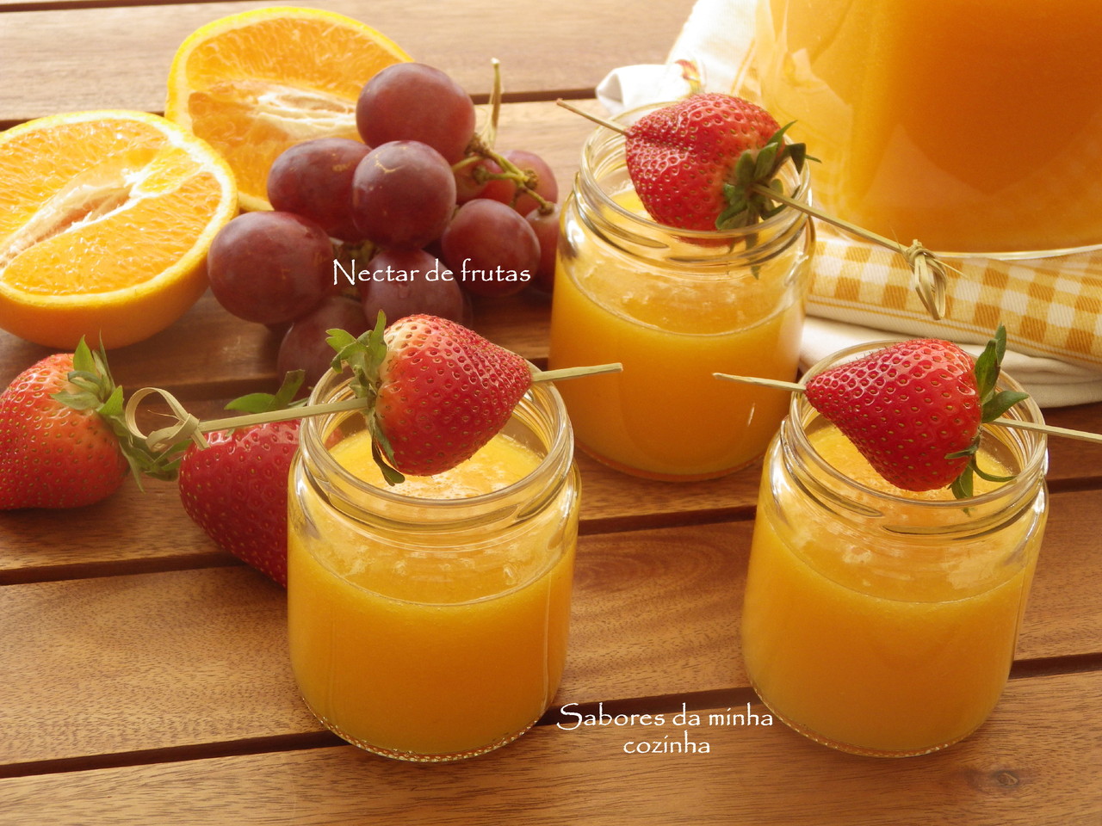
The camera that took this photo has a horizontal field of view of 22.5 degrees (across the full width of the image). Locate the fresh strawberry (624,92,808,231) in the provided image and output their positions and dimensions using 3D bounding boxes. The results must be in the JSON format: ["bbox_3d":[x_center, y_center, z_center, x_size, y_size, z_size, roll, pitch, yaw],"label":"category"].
[{"bbox_3d":[0.035,-0.058,0.652,0.042,0.037,0.037,25,44,22],"label":"fresh strawberry"}]

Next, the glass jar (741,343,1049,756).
[{"bbox_3d":[0.081,0.031,0.650,0.066,0.078,0.066,5,40,0],"label":"glass jar"}]

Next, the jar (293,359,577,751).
[{"bbox_3d":[-0.027,0.031,0.640,0.066,0.078,0.066,3,40,-2],"label":"jar"}]

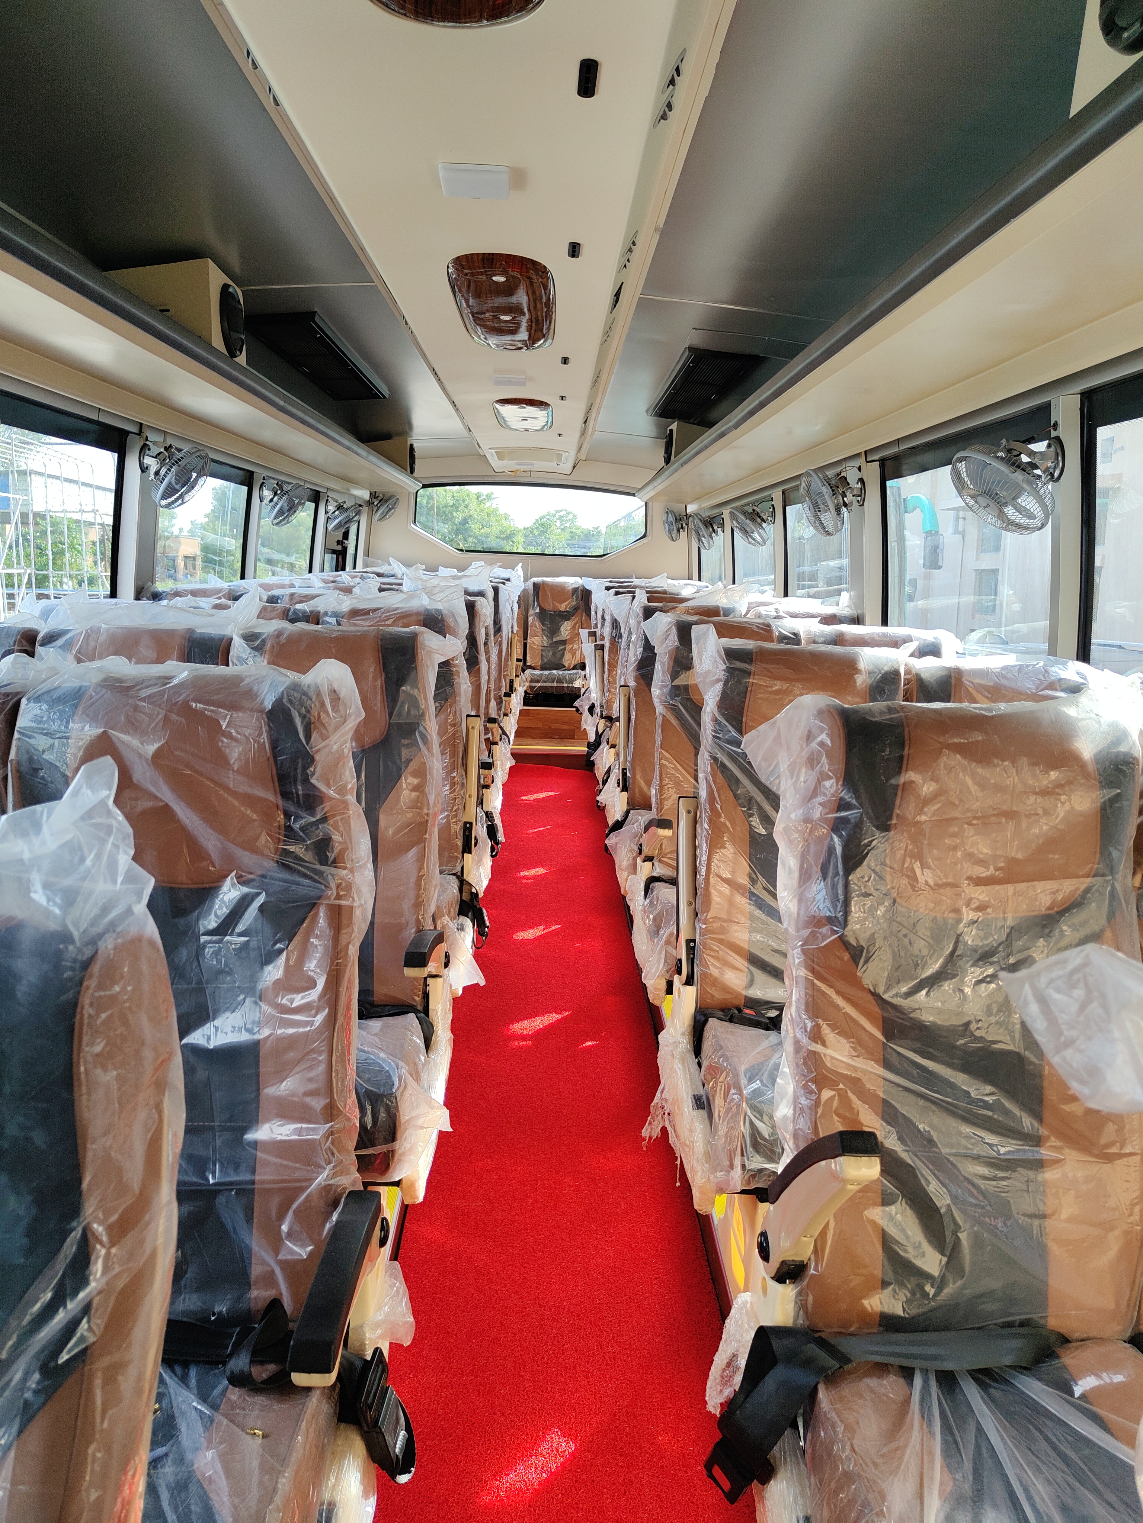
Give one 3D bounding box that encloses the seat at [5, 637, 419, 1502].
[{"bbox_3d":[-0.432,0.396,1.020,0.440,0.950,0.660,2,10,-2],"label":"seat"}]

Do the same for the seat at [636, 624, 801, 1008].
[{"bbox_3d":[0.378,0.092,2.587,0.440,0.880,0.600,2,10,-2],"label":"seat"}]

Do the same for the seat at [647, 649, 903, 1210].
[{"bbox_3d":[0.418,0.327,1.944,0.430,1.040,0.720,1,11,-1],"label":"seat"}]

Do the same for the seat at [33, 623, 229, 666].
[{"bbox_3d":[-0.912,0.291,1.949,0.420,1.040,0.720,1,11,-1],"label":"seat"}]

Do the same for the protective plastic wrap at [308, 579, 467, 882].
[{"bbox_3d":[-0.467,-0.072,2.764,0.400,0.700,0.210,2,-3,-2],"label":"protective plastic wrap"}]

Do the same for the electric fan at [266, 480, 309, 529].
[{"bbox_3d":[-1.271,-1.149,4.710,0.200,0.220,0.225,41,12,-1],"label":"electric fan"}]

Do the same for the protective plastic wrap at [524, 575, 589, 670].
[{"bbox_3d":[-0.127,-0.988,7.613,0.450,0.680,0.330,1,11,-1],"label":"protective plastic wrap"}]

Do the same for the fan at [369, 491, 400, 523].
[{"bbox_3d":[-1.356,-1.855,7.712,0.190,0.240,0.240,42,20,7],"label":"fan"}]

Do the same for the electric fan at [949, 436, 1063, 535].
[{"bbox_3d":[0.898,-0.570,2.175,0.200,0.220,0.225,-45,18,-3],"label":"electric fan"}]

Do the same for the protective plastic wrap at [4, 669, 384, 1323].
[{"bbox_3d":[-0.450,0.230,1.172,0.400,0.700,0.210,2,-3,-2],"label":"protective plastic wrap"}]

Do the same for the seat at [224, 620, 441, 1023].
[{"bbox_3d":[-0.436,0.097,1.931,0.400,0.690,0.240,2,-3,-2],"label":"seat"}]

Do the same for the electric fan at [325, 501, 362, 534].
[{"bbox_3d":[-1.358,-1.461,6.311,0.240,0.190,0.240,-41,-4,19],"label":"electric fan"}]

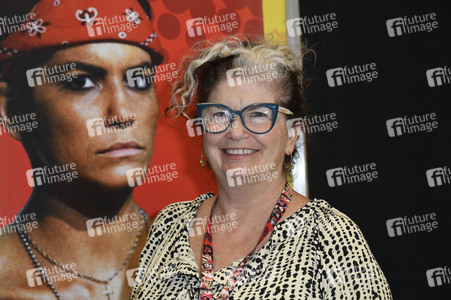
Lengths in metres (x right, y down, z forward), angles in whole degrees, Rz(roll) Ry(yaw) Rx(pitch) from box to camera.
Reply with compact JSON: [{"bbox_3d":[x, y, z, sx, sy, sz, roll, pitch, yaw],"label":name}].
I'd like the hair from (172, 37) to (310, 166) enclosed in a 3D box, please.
[{"bbox_3d":[0.023,-0.086,1.500,0.225,0.225,0.220,-1,2,12],"label":"hair"}]

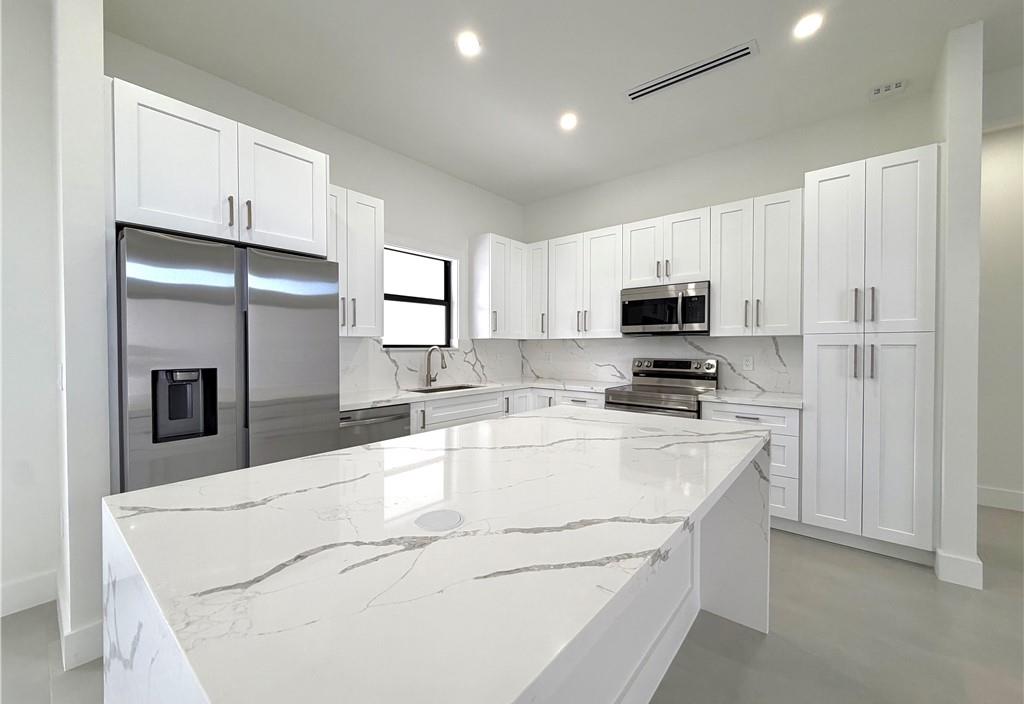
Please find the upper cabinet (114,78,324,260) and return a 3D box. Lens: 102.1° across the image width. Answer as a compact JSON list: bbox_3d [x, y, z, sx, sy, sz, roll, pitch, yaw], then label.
[{"bbox_3d":[-1.644,-0.863,2.323,0.678,0.603,0.921,0,1,40],"label":"upper cabinet"}]

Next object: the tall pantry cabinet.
[{"bbox_3d":[2.371,-0.004,2.787,0.613,2.342,0.626,1,1,40],"label":"tall pantry cabinet"}]

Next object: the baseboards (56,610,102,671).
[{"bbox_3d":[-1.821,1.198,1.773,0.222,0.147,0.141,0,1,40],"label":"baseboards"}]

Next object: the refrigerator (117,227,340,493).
[{"bbox_3d":[-1.603,0.378,2.307,0.855,1.781,0.906,1,1,40],"label":"refrigerator"}]

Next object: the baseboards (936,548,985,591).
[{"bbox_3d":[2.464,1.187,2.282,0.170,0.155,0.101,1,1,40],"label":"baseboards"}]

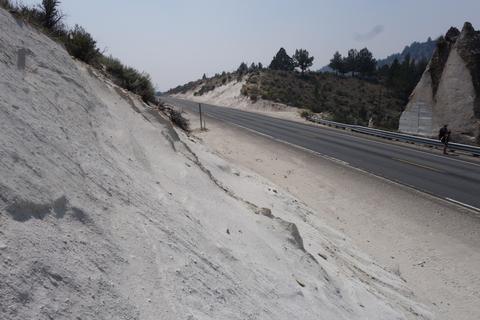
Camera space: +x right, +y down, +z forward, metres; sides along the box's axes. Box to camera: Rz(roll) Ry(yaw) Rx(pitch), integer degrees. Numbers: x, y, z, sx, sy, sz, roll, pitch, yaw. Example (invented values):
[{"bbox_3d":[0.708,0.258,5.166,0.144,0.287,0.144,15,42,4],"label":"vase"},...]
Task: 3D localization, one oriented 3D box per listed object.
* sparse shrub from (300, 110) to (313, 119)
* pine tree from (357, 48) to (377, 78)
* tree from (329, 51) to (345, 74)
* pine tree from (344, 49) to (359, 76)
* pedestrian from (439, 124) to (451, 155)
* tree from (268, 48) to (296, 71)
[{"bbox_3d":[8.462,-5.790,47.500,1.450,0.980,1.350,-1,11,0],"label":"sparse shrub"},{"bbox_3d":[34.904,-26.902,103.000,5.300,7.600,5.200,-1,11,0],"label":"pine tree"},{"bbox_3d":[26.626,-26.902,103.000,4.300,6.500,4.300,-1,11,0],"label":"tree"},{"bbox_3d":[31.063,-27.163,104.000,4.200,7.600,4.200,-1,11,0],"label":"pine tree"},{"bbox_3d":[12.667,-1.250,23.100,0.550,1.800,0.550,-7,12,-28],"label":"pedestrian"},{"bbox_3d":[10.784,-26.114,97.000,6.400,5.600,6.200,-1,11,0],"label":"tree"}]

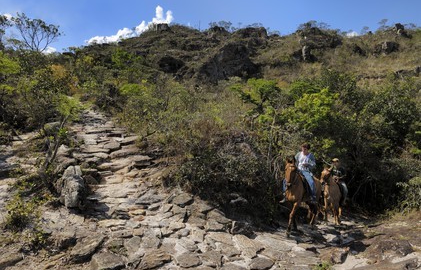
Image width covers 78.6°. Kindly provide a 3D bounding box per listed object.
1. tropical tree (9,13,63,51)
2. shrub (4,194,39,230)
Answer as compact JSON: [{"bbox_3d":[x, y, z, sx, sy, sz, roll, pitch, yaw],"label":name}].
[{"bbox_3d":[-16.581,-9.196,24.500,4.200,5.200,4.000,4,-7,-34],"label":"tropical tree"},{"bbox_3d":[-3.896,1.598,5.300,0.620,0.660,0.600,4,-7,-36],"label":"shrub"}]

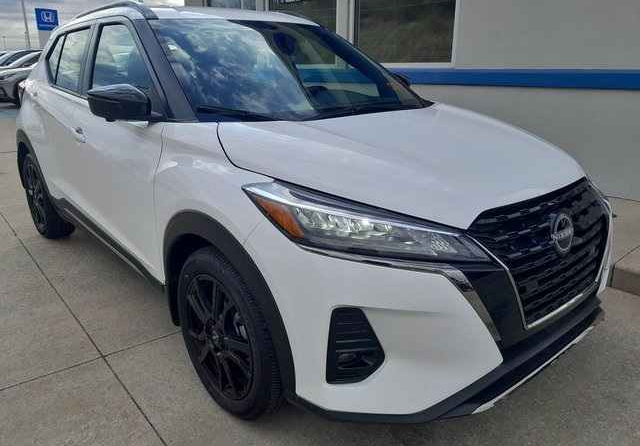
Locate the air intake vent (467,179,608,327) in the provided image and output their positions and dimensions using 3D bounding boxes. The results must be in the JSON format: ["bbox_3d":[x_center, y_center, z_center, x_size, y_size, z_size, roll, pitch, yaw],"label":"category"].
[{"bbox_3d":[0.800,0.086,1.680,0.910,0.390,0.170,-14,23,-39],"label":"air intake vent"}]

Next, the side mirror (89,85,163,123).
[{"bbox_3d":[-0.796,-0.482,2.018,0.260,0.155,0.180,-14,23,-39],"label":"side mirror"}]

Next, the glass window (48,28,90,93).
[{"bbox_3d":[-1.593,-1.001,3.100,0.060,0.400,0.900,11,6,-44],"label":"glass window"}]

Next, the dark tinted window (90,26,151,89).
[{"bbox_3d":[-0.946,-0.764,2.389,0.060,0.410,0.900,11,6,-44],"label":"dark tinted window"}]

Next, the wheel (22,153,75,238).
[{"bbox_3d":[-2.032,-0.212,3.765,0.210,0.657,0.657,-14,23,-39],"label":"wheel"}]

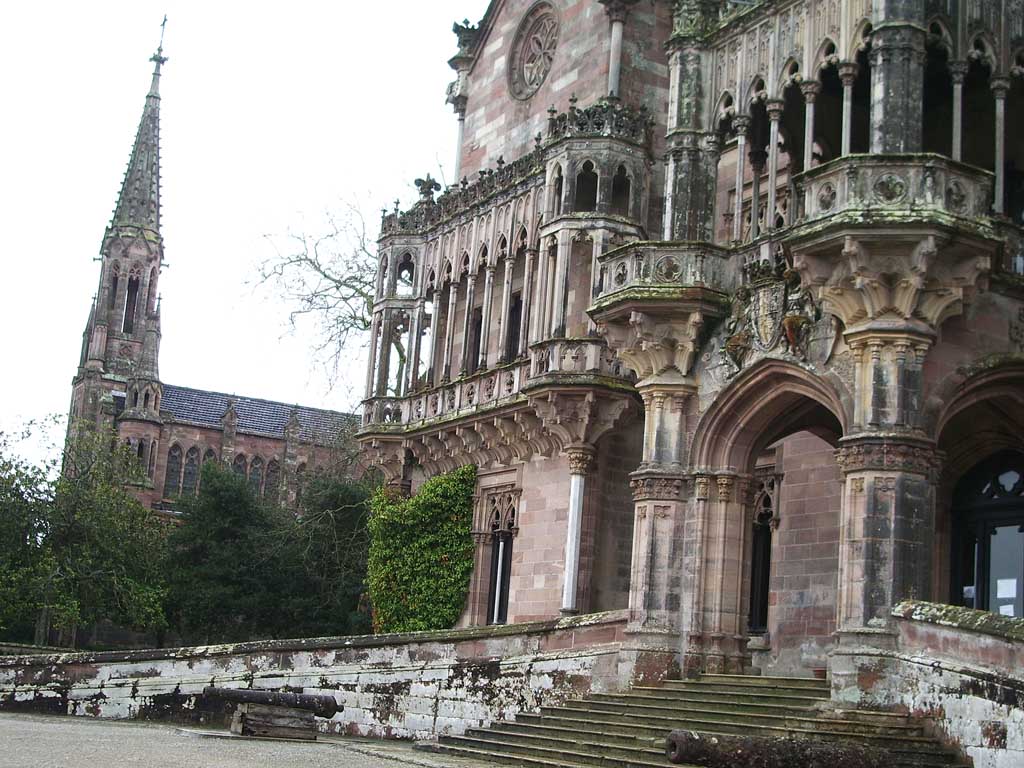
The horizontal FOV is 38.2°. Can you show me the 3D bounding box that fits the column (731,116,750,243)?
[{"bbox_3d":[4.196,-3.739,27.143,0.317,2.505,0.317,4,-12,1],"label":"column"}]

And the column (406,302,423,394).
[{"bbox_3d":[-2.676,-1.032,41.451,0.210,2.710,0.210,12,-14,-29],"label":"column"}]

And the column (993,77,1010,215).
[{"bbox_3d":[8.108,-4.014,24.544,0.309,2.505,0.309,11,-14,-28],"label":"column"}]

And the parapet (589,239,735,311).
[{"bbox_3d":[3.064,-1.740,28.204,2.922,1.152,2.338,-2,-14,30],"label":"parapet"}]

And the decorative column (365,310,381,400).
[{"bbox_3d":[-4.006,-0.838,42.765,0.210,2.680,0.210,12,-14,-29],"label":"decorative column"}]

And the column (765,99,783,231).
[{"bbox_3d":[4.559,-3.835,25.751,0.250,2.500,0.250,4,-12,1],"label":"column"}]

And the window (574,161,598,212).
[{"bbox_3d":[2.055,-5.340,40.106,0.620,1.480,0.250,1,-12,16],"label":"window"}]

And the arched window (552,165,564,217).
[{"bbox_3d":[1.187,-4.844,36.806,0.209,1.419,0.585,11,-14,-28],"label":"arched window"}]

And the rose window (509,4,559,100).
[{"bbox_3d":[0.636,-9.785,43.349,0.267,2.922,2.922,11,-14,-28],"label":"rose window"}]

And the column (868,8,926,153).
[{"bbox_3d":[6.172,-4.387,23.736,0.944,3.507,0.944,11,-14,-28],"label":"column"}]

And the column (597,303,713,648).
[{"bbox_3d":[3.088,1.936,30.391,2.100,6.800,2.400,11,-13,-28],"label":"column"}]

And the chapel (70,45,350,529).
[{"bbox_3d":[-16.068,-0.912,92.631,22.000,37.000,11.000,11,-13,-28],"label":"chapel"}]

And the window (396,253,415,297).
[{"bbox_3d":[-3.274,-3.362,45.380,0.551,1.419,0.209,1,-12,16],"label":"window"}]

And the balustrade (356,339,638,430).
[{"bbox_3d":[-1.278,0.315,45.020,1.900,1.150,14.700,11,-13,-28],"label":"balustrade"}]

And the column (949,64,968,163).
[{"bbox_3d":[7.176,-4.043,23.774,0.250,2.520,0.250,12,-14,-29],"label":"column"}]

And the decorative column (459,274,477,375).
[{"bbox_3d":[-1.374,-1.860,46.172,0.320,3.200,0.320,4,-12,1],"label":"decorative column"}]

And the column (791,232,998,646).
[{"bbox_3d":[5.668,1.036,22.012,3.000,5.900,3.000,1,-13,15],"label":"column"}]

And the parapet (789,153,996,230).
[{"bbox_3d":[5.889,-2.426,22.765,3.200,1.100,3.100,1,-13,15],"label":"parapet"}]

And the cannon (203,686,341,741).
[{"bbox_3d":[-4.074,5.619,25.254,2.350,0.770,0.450,9,-13,-20],"label":"cannon"}]

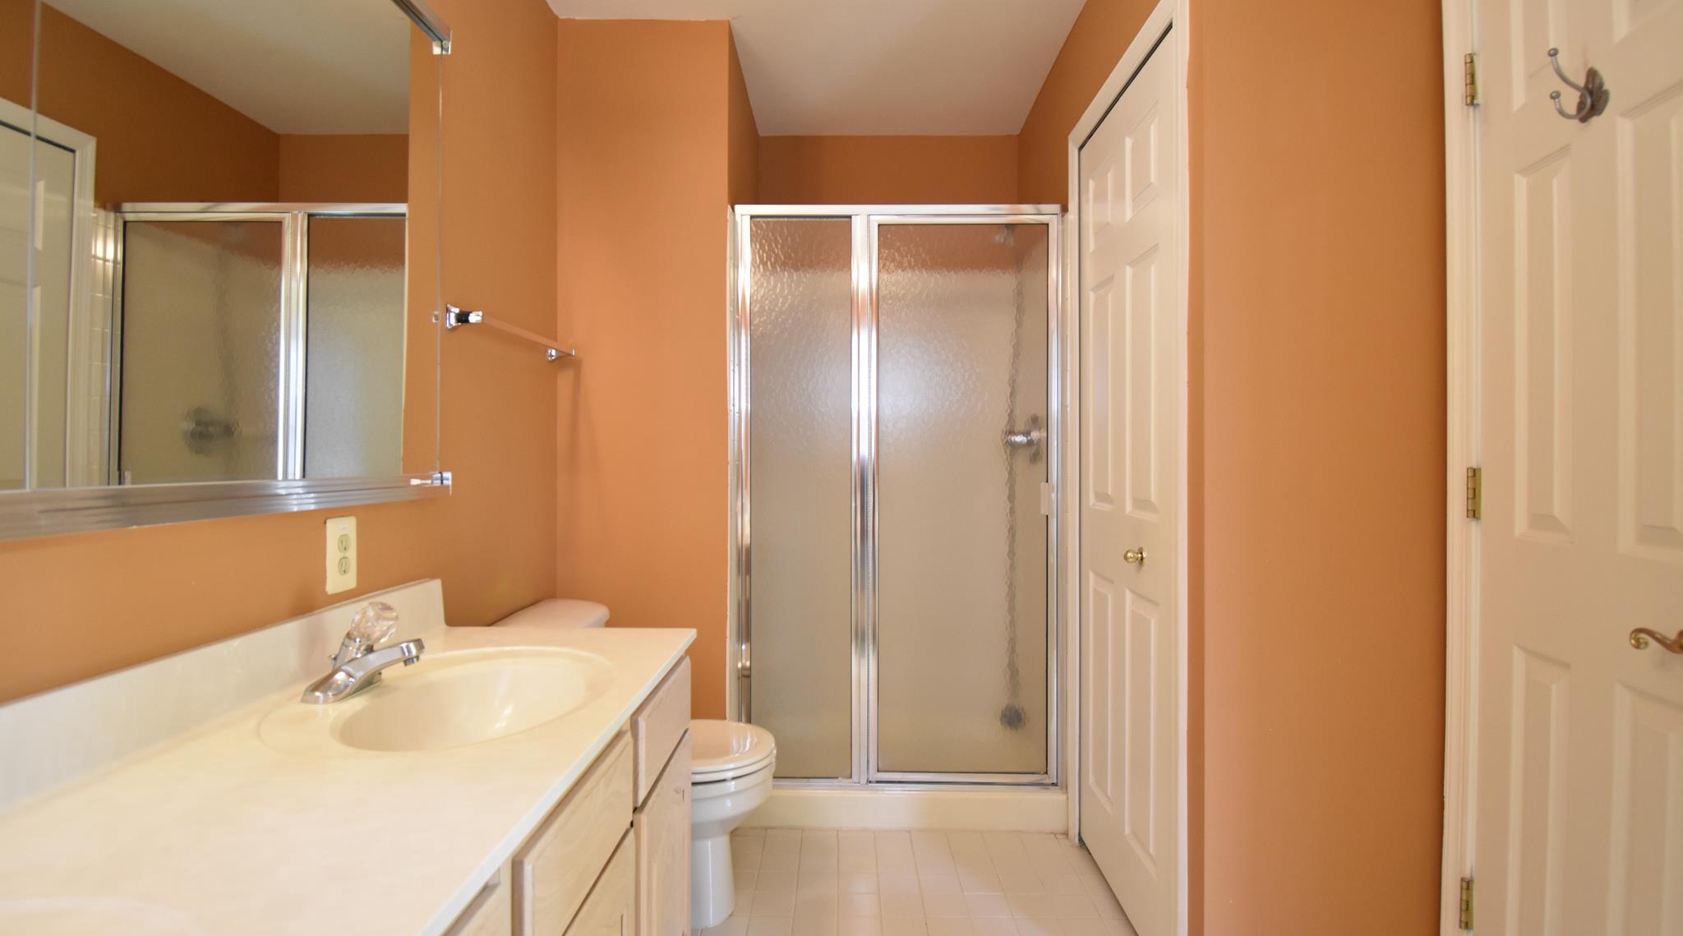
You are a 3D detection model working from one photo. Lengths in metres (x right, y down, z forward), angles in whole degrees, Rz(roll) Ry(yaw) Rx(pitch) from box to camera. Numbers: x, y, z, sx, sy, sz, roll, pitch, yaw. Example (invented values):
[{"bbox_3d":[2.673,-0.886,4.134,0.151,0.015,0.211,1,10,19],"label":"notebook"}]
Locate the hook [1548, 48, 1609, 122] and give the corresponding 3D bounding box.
[{"bbox_3d":[1.041,-0.547,1.133,0.057,0.108,0.060,0,0,12],"label":"hook"}]

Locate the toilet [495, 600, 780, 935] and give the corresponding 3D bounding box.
[{"bbox_3d":[-0.501,0.745,2.022,0.658,0.740,0.480,0,0,0],"label":"toilet"}]

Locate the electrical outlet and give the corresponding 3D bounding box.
[{"bbox_3d":[-0.844,0.147,1.346,0.008,0.124,0.079,0,0,0],"label":"electrical outlet"}]

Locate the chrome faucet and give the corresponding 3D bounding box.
[{"bbox_3d":[-0.697,0.266,1.195,0.144,0.131,0.147,0,0,0],"label":"chrome faucet"}]

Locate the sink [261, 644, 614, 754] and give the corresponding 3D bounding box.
[{"bbox_3d":[-0.550,0.401,1.206,0.382,0.140,0.550,0,0,0],"label":"sink"}]

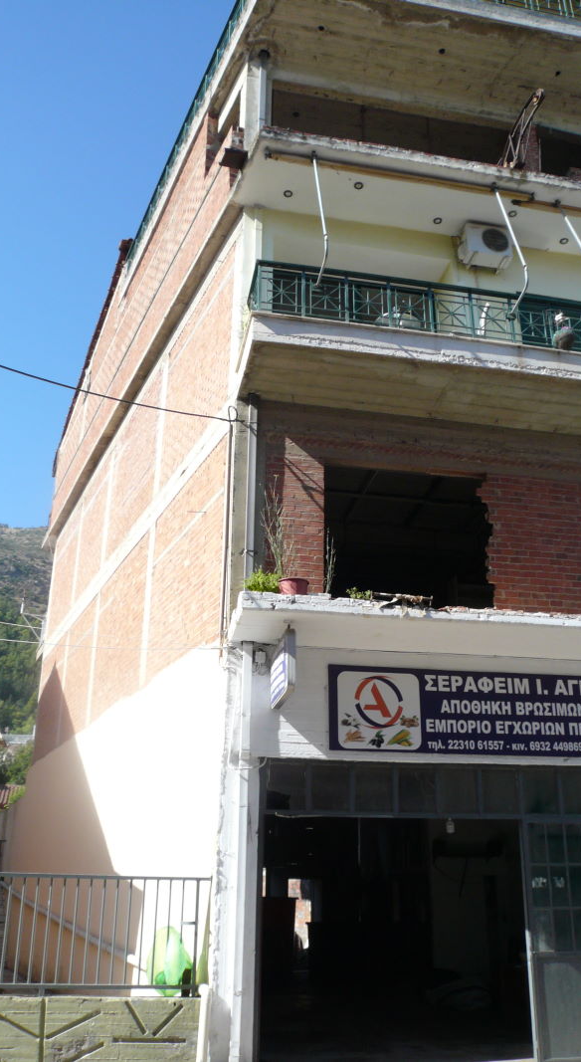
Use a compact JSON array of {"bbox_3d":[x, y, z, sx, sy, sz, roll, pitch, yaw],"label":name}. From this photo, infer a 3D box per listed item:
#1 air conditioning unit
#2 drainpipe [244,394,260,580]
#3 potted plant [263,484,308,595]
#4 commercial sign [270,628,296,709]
[{"bbox_3d":[3.010,-4.400,13.292,0.760,0.527,0.300,4,-19,-11],"label":"air conditioning unit"},{"bbox_3d":[-0.518,-0.363,11.254,0.105,3.156,0.105,4,-19,-11],"label":"drainpipe"},{"bbox_3d":[-0.059,0.130,9.602,0.520,1.382,0.420,4,-19,-11],"label":"potted plant"},{"bbox_3d":[-0.086,1.580,9.810,0.100,0.678,1.177,4,-19,-9],"label":"commercial sign"}]

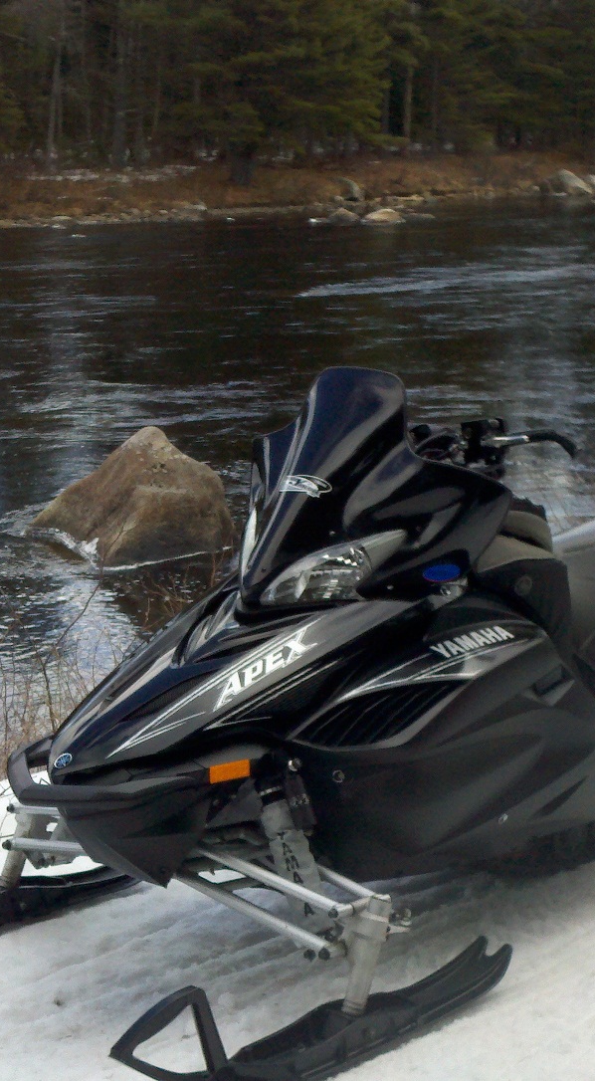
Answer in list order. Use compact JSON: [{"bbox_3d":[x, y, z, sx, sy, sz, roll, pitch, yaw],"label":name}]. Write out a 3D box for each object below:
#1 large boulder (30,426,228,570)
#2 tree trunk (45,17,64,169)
[{"bbox_3d":[-0.991,-0.316,11.523,1.202,0.741,1.081,0,12,0],"label":"large boulder"},{"bbox_3d":[-6.260,-11.454,49.699,0.330,3.687,0.330,6,12,-1],"label":"tree trunk"}]

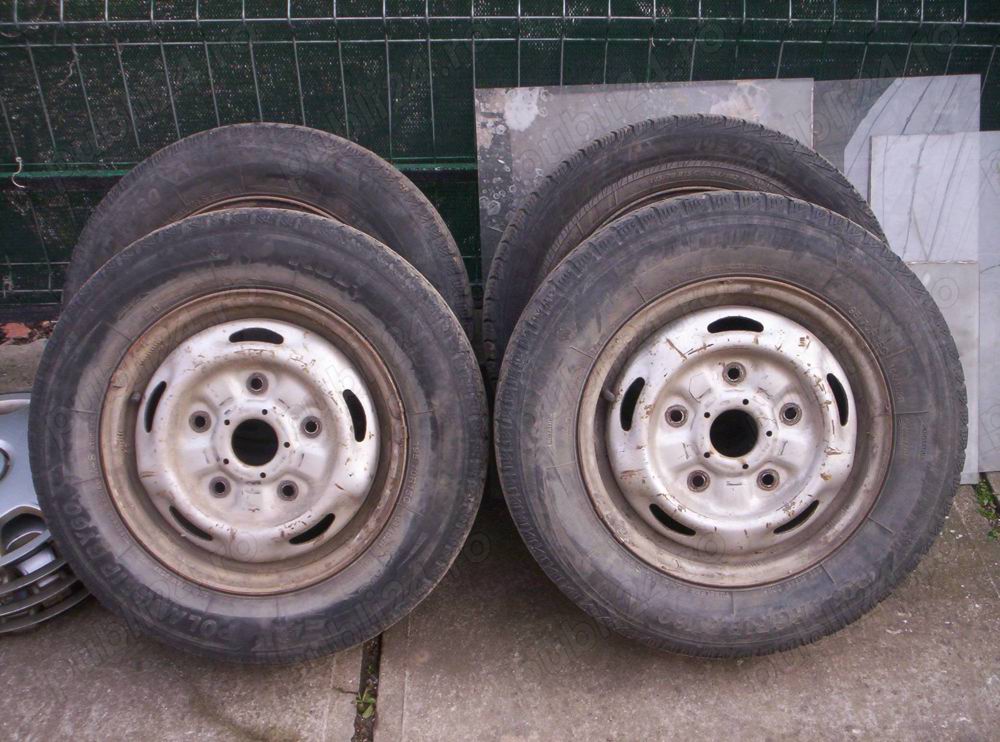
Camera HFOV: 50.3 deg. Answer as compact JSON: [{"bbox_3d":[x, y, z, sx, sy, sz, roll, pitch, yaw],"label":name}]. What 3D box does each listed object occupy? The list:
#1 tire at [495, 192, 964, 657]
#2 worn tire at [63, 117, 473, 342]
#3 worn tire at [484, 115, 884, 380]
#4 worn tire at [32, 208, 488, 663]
[{"bbox_3d":[0.310,0.073,1.476,0.645,0.645,0.200,-1,8,1],"label":"tire"},{"bbox_3d":[-0.362,-0.064,1.695,0.645,0.645,0.200,0,4,1],"label":"worn tire"},{"bbox_3d":[0.294,-0.071,1.671,0.645,0.645,0.200,0,3,1],"label":"worn tire"},{"bbox_3d":[-0.331,0.091,1.505,0.645,0.645,0.200,-1,5,1],"label":"worn tire"}]

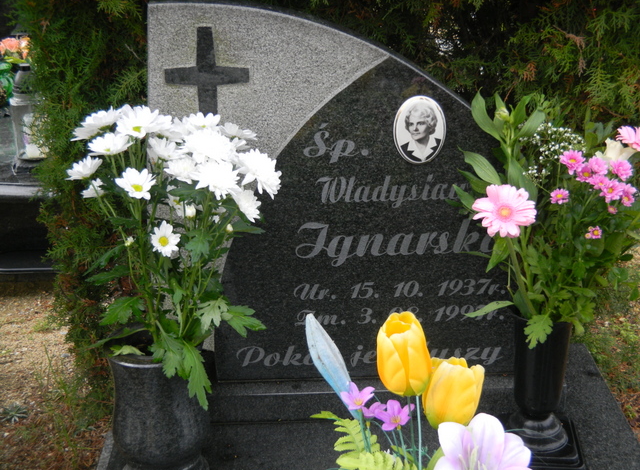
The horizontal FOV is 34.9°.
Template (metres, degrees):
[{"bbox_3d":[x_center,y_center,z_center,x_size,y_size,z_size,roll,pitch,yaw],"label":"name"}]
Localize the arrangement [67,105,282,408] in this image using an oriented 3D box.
[{"bbox_3d":[-0.215,0.043,1.544,0.310,0.480,0.270,-1,23,-2],"label":"arrangement"}]

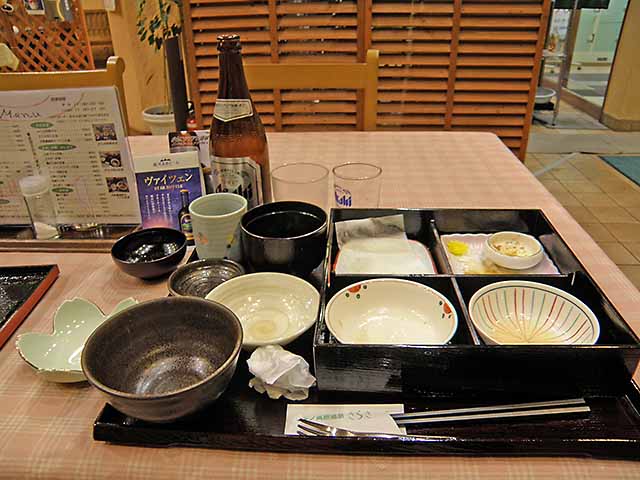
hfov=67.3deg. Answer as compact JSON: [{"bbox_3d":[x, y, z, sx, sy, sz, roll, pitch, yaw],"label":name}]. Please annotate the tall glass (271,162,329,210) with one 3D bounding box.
[{"bbox_3d":[-0.025,-0.046,0.648,0.073,0.092,0.073,0,28,0],"label":"tall glass"}]

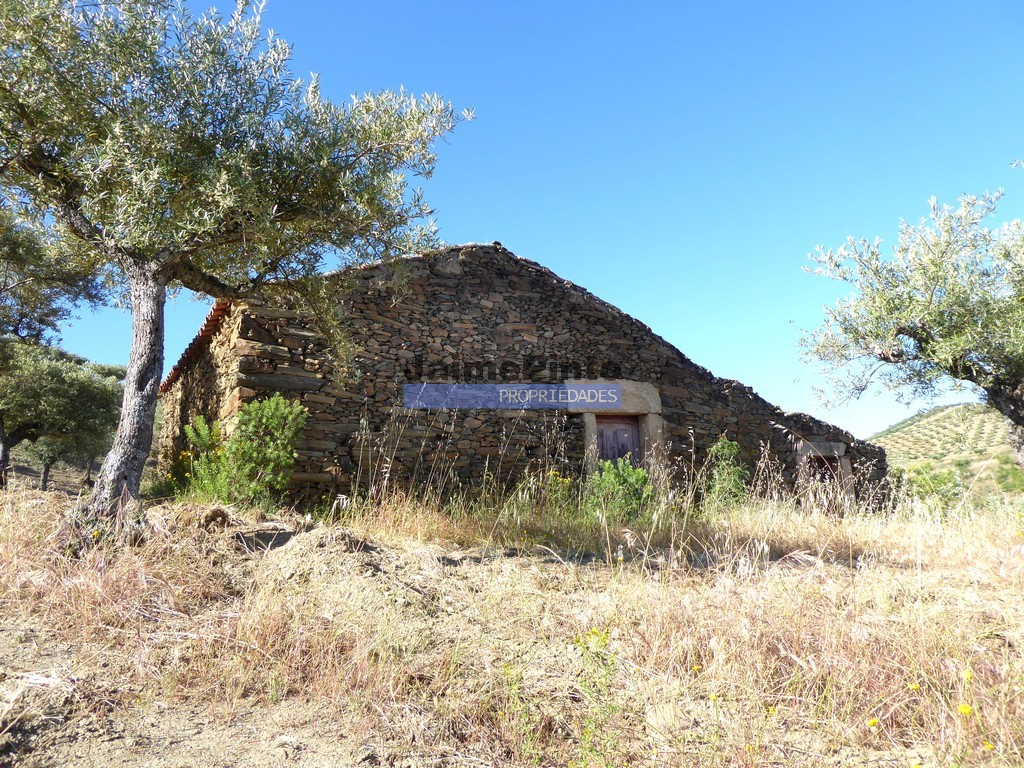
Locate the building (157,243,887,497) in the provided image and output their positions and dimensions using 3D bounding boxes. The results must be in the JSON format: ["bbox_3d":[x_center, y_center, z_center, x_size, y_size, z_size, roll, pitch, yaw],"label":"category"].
[{"bbox_3d":[0.470,0.353,15.825,13.840,4.254,7.000,3,-7,-30],"label":"building"}]

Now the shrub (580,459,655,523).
[{"bbox_3d":[1.683,1.723,11.800,1.080,1.040,1.000,0,-5,0],"label":"shrub"}]

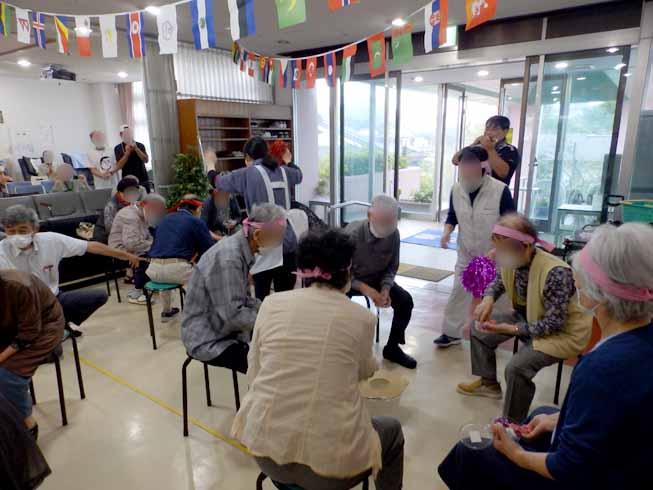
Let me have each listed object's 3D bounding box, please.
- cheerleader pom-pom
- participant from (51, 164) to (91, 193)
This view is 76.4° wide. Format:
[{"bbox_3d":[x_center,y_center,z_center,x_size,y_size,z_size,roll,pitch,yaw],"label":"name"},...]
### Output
[{"bbox_3d":[1.011,0.216,2.760,0.230,0.260,0.230,-1,14,0],"label":"cheerleader pom-pom"},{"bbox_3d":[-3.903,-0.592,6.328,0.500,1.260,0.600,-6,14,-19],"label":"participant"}]

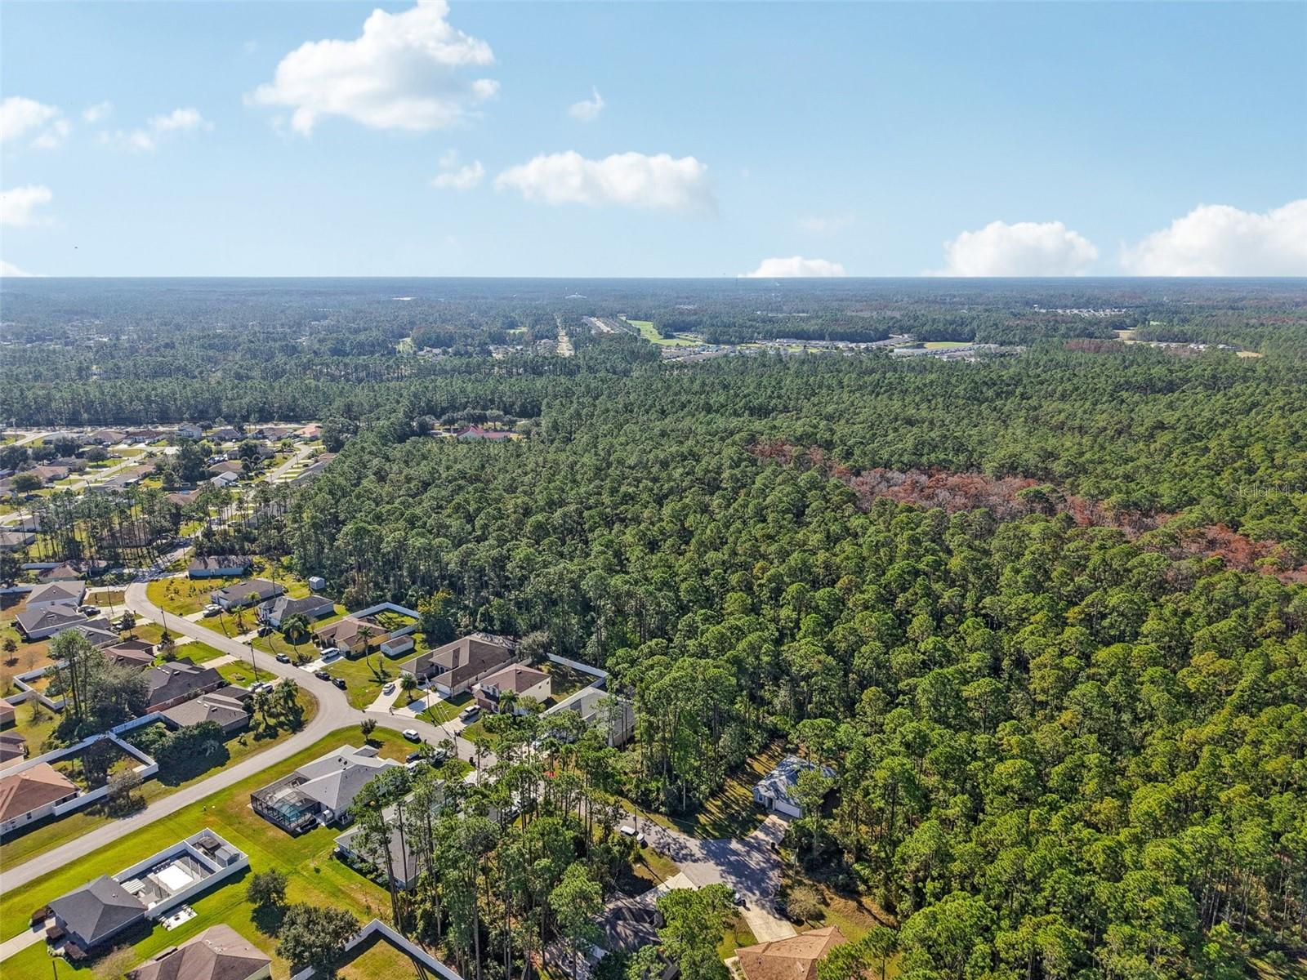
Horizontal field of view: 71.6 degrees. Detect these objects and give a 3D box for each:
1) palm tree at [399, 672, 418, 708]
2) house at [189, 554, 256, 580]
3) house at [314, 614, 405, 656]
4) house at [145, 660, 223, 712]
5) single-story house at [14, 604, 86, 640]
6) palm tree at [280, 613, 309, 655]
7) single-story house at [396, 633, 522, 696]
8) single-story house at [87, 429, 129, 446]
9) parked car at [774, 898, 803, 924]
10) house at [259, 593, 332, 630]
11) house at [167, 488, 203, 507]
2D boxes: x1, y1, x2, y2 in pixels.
[{"bbox_3d":[-60.304,48.762,224.080,4.200,6.800,4.200,0,13,0],"label":"palm tree"},{"bbox_3d":[-152.960,26.171,322.297,18.600,5.000,12.500,-2,14,-7],"label":"house"},{"bbox_3d":[-83.660,39.220,253.640,18.600,5.600,16.400,10,16,35],"label":"house"},{"bbox_3d":[-118.650,46.710,222.350,19.800,5.600,20.800,10,16,35],"label":"house"},{"bbox_3d":[-180.497,38.176,271.945,18.300,5.100,14.990,13,19,43],"label":"single-story house"},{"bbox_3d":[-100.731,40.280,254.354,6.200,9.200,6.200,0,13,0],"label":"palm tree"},{"bbox_3d":[-49.800,43.460,234.000,20.200,6.500,24.700,10,16,35],"label":"single-story house"},{"bbox_3d":[-333.000,-31.930,551.220,16.800,5.400,17.500,-2,14,-9],"label":"single-story house"},{"bbox_3d":[22.359,69.370,149.284,1.850,1.550,4.700,-13,19,-43],"label":"parked car"},{"bbox_3d":[-108.150,34.870,272.430,15.300,5.300,18.400,10,16,35],"label":"house"},{"bbox_3d":[-213.500,4.363,413.379,15.000,5.000,17.500,-3,14,-11],"label":"house"}]

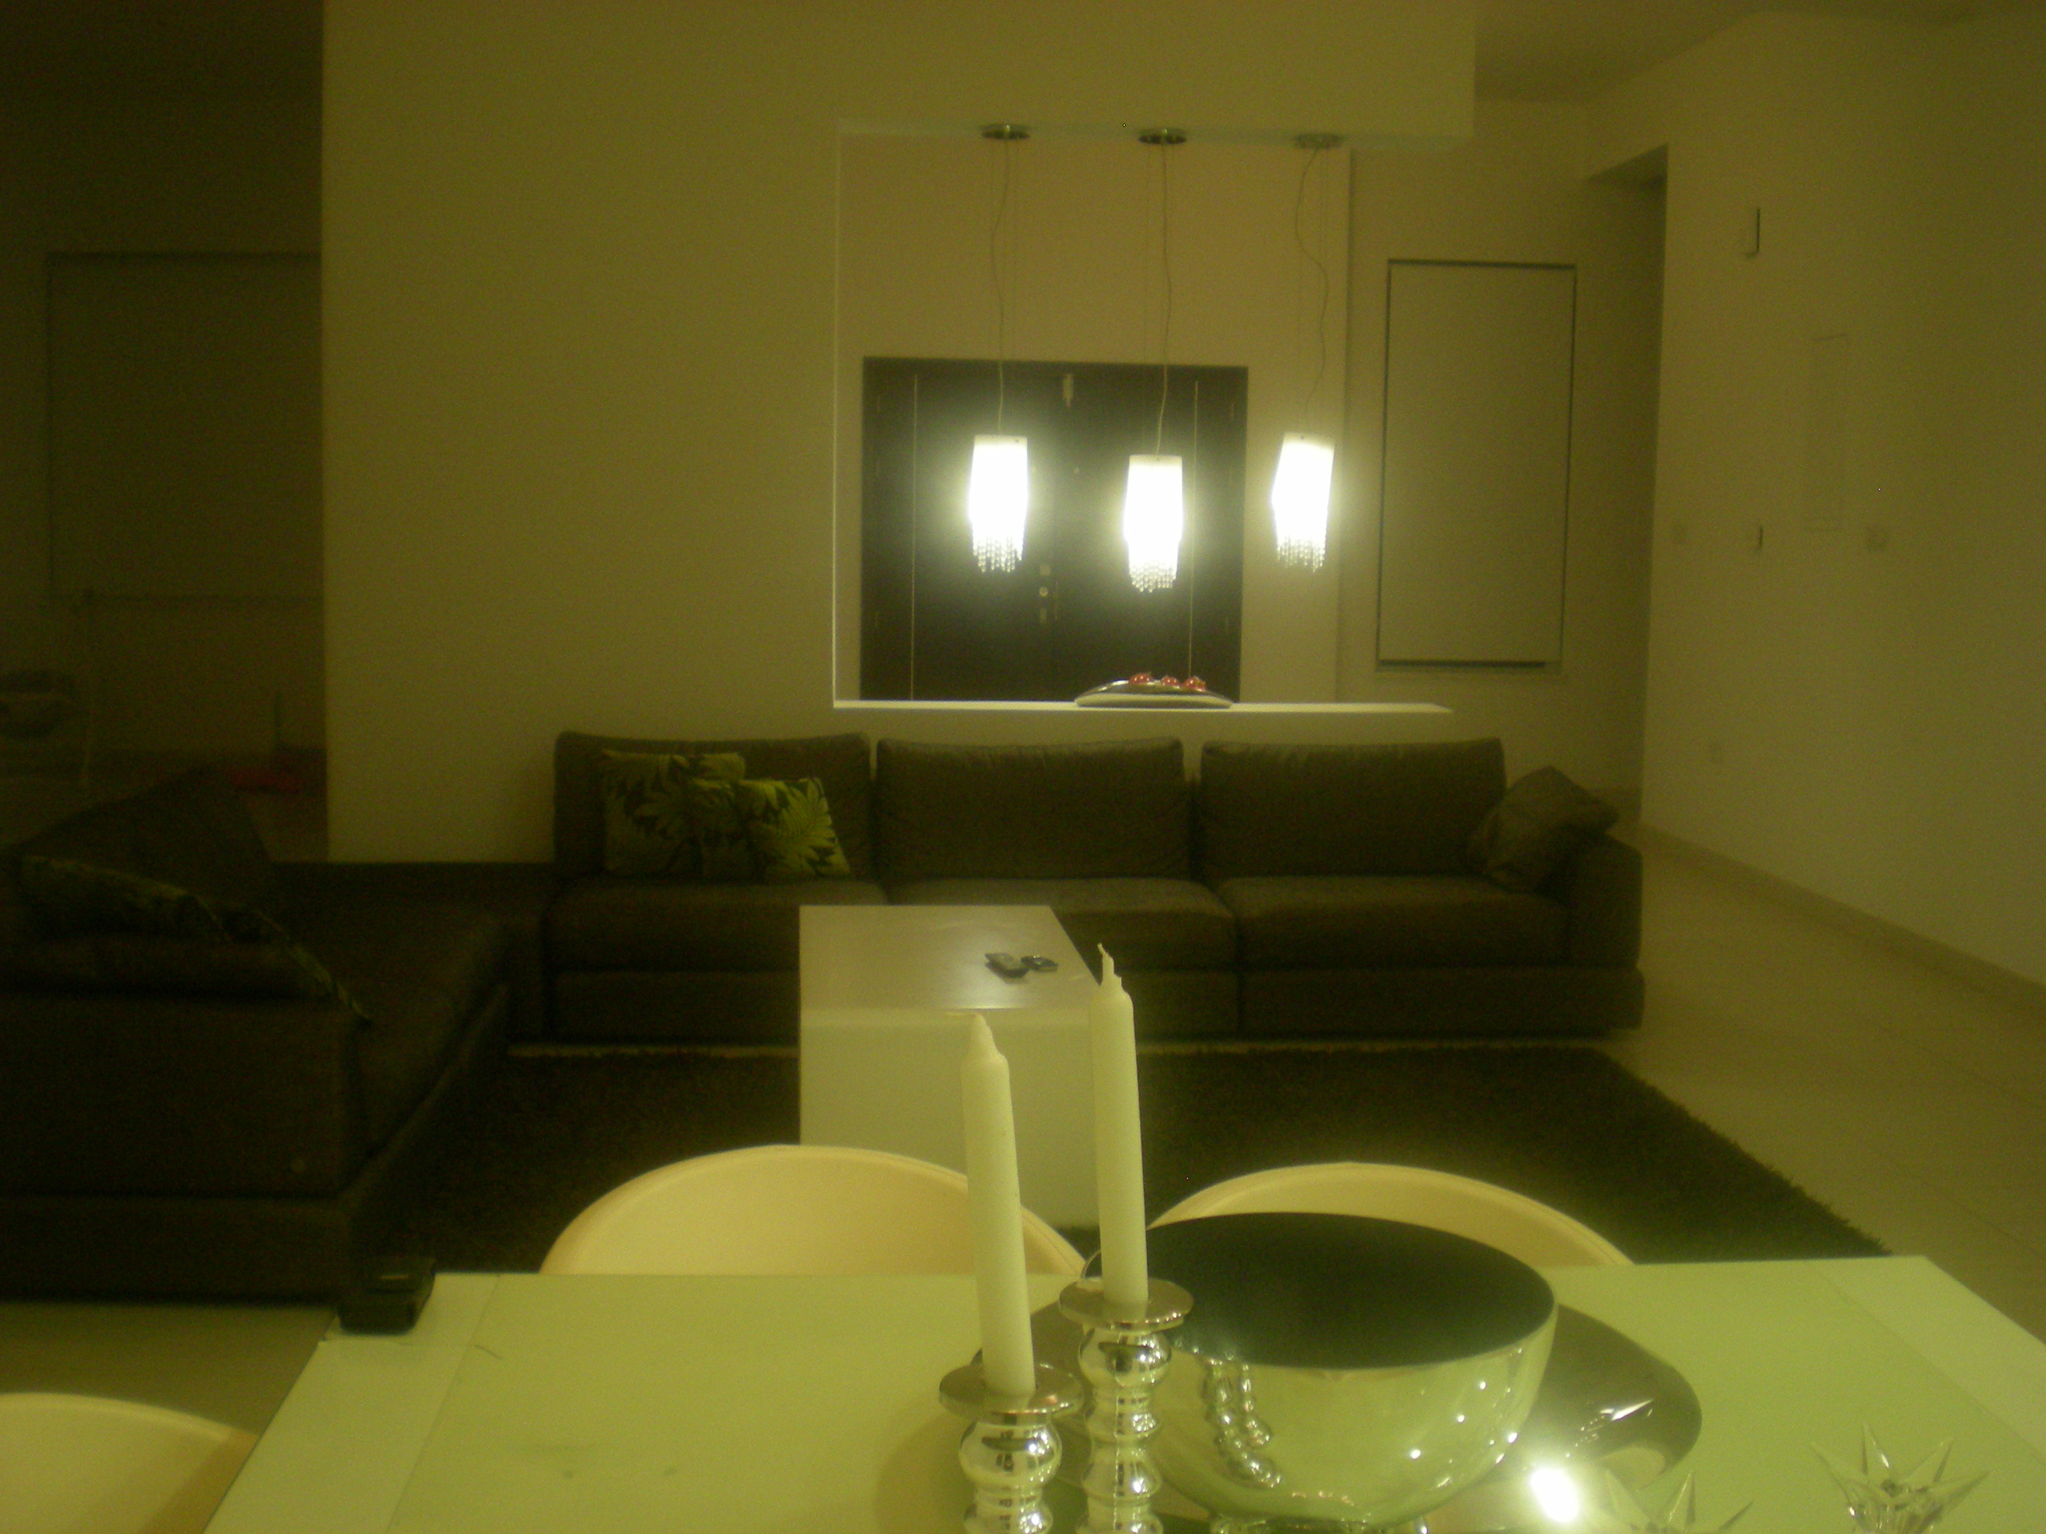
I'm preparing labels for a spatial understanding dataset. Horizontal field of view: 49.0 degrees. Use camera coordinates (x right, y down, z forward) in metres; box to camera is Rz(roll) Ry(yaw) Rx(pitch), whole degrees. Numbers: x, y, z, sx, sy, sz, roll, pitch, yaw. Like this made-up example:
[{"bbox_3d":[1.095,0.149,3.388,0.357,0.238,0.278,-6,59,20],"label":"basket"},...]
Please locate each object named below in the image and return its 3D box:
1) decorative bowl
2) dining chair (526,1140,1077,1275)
[{"bbox_3d":[0.203,0.456,1.573,0.315,0.190,0.315,1,7,0],"label":"decorative bowl"},{"bbox_3d":[-0.215,0.837,2.210,0.570,0.790,0.550,0,7,-10],"label":"dining chair"}]

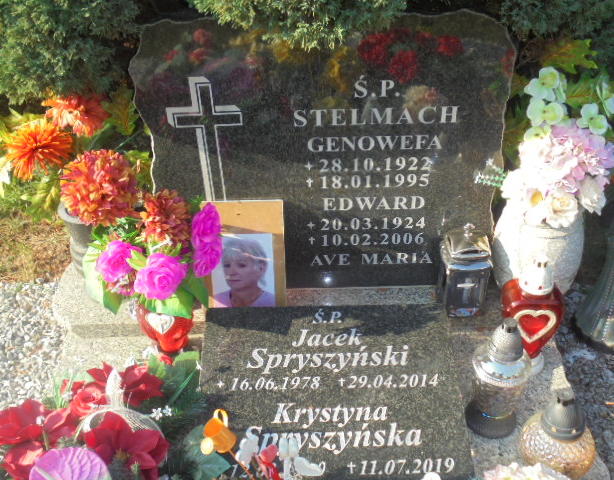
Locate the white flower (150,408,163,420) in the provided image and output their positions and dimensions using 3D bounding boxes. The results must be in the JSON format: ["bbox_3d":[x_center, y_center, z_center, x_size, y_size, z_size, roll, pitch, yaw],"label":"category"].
[{"bbox_3d":[-0.234,0.271,1.090,0.022,0.020,0.010,-1,-6,2],"label":"white flower"}]

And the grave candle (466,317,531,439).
[{"bbox_3d":[0.306,0.212,1.119,0.090,0.209,0.090,-1,27,0],"label":"grave candle"}]

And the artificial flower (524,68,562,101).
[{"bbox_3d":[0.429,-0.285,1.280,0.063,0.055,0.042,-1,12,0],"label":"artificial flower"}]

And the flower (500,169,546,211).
[{"bbox_3d":[0.371,-0.087,1.210,0.075,0.070,0.050,9,10,14],"label":"flower"}]

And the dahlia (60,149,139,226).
[{"bbox_3d":[-0.381,-0.096,1.290,0.138,0.135,0.110,-9,7,-7],"label":"dahlia"}]

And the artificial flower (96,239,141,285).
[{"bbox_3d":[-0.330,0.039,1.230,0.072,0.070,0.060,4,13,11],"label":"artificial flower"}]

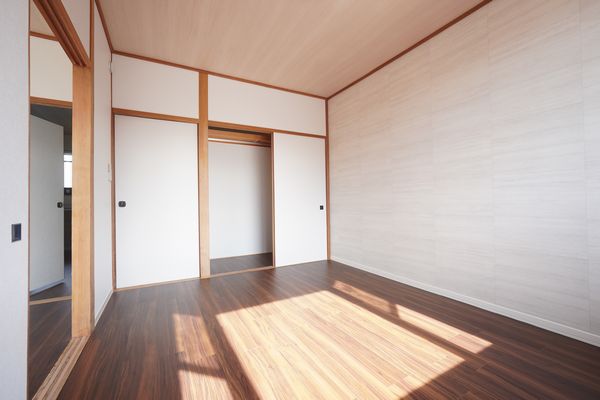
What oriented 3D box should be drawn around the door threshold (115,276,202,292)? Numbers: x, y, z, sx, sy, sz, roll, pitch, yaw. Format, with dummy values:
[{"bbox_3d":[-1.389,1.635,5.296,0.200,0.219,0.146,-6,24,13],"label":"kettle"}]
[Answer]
[{"bbox_3d":[-1.517,0.911,2.724,0.804,0.019,0.070,-1,0,-29],"label":"door threshold"}]

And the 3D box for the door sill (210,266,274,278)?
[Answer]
[{"bbox_3d":[-0.697,0.886,3.106,0.813,0.020,0.055,-1,-1,-29],"label":"door sill"}]

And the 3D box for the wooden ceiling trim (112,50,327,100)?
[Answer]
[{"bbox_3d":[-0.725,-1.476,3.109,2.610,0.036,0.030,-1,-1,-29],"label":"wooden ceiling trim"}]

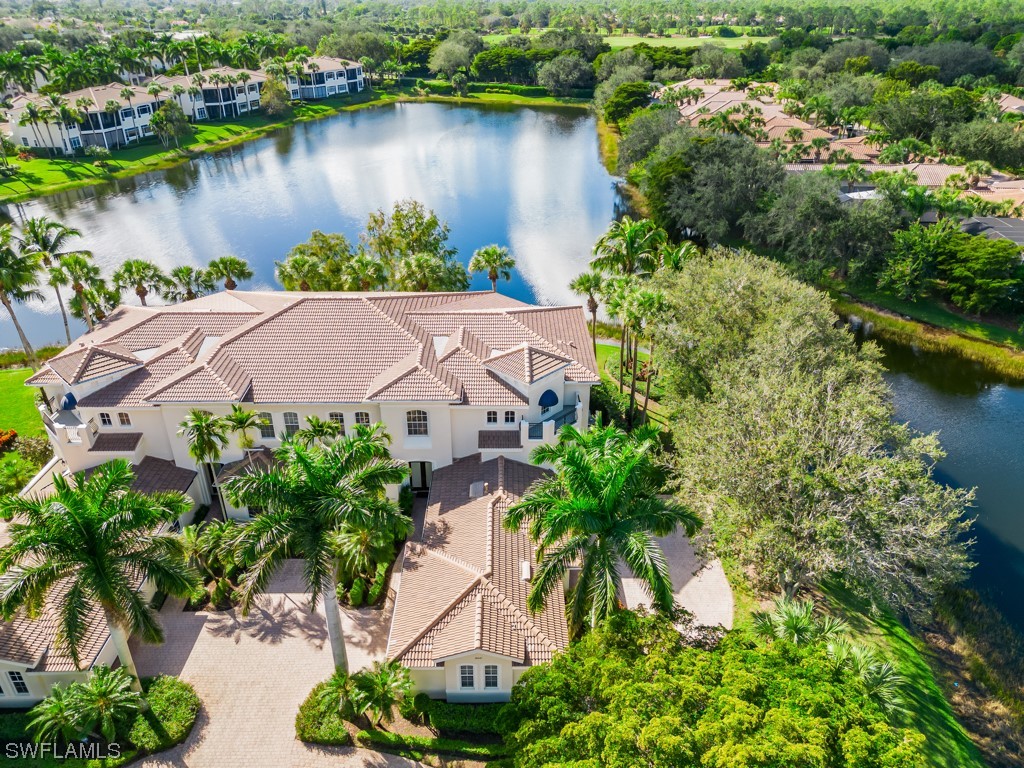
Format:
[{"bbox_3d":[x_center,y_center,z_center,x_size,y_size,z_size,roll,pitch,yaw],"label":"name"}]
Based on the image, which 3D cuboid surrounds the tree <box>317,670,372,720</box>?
[{"bbox_3d":[-7.050,13.267,30.065,2.200,2.450,2.100,0,29,0],"label":"tree"}]

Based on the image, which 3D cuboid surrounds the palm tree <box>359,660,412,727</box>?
[{"bbox_3d":[-5.300,13.260,29.662,2.250,2.850,2.200,0,29,0],"label":"palm tree"}]

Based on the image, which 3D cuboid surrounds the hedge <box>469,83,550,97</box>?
[{"bbox_3d":[-1.000,-91.304,221.119,25.500,2.400,2.000,9,30,16],"label":"hedge"}]

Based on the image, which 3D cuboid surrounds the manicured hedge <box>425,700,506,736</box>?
[{"bbox_3d":[-2.048,15.320,32.672,3.688,0.847,1.096,0,29,0],"label":"manicured hedge"}]

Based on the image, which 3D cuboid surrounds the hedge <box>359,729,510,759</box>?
[{"bbox_3d":[-3.488,16.031,31.698,6.677,0.548,0.797,2,29,4],"label":"hedge"}]

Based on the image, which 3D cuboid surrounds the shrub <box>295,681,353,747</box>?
[{"bbox_3d":[-8.000,14.023,30.194,2.400,1.000,2.300,0,29,0],"label":"shrub"}]

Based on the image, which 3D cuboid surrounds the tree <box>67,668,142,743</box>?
[{"bbox_3d":[-17.277,13.915,30.366,3.000,2.900,3.000,0,30,0],"label":"tree"}]

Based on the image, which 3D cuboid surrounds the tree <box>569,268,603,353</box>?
[{"bbox_3d":[6.478,-5.264,61.807,3.189,9.269,3.090,0,29,0],"label":"tree"}]

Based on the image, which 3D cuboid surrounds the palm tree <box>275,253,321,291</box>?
[{"bbox_3d":[-19.135,-6.725,64.076,3.986,9.767,3.986,0,29,0],"label":"palm tree"}]

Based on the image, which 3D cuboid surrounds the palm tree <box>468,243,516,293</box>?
[{"bbox_3d":[-1.844,-7.369,64.633,3.986,10.664,3.986,0,29,0],"label":"palm tree"}]

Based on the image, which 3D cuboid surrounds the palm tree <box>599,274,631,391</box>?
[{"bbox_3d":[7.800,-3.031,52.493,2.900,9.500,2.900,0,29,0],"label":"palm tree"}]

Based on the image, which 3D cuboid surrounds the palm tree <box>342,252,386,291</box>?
[{"bbox_3d":[-11.968,-6.233,58.933,3.710,9.750,3.710,0,30,0],"label":"palm tree"}]

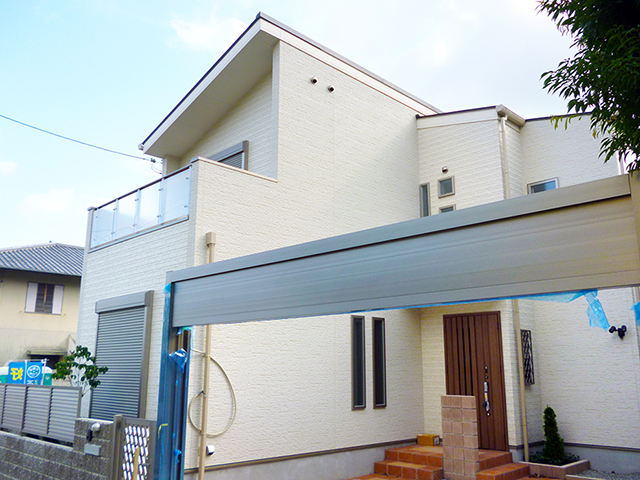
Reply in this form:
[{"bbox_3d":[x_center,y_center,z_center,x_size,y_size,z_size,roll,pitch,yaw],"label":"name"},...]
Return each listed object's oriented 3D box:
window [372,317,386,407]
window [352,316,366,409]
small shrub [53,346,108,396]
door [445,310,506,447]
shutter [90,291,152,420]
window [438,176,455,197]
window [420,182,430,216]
[{"bbox_3d":[1.079,2.205,9.311,0.340,1.570,0.090,12,-17,-43],"label":"window"},{"bbox_3d":[0.674,2.112,8.928,0.340,1.570,0.090,12,-17,-43],"label":"window"},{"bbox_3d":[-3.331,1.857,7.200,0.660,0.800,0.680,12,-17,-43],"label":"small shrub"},{"bbox_3d":[2.818,2.508,9.395,0.100,2.330,1.180,12,-17,-43],"label":"door"},{"bbox_3d":[-3.139,1.973,8.058,0.150,2.140,1.850,12,-17,-43],"label":"shutter"},{"bbox_3d":[2.552,-1.066,10.468,0.090,0.385,0.380,12,-17,-43],"label":"window"},{"bbox_3d":[2.208,-0.713,10.778,0.090,0.950,0.260,12,-17,-43],"label":"window"}]

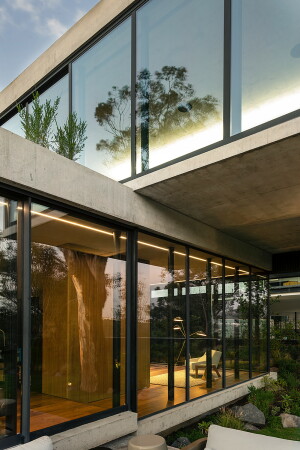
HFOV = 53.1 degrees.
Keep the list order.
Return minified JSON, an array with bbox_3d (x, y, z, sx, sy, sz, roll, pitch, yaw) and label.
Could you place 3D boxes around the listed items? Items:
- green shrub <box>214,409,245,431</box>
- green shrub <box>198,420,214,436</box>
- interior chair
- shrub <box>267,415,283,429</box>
[{"bbox_3d":[1.365,3.348,5.150,0.480,0.380,0.440,0,-8,0],"label":"green shrub"},{"bbox_3d":[0.942,3.397,5.000,0.260,0.260,0.260,0,-8,0],"label":"green shrub"},{"bbox_3d":[1.404,3.614,7.800,0.760,0.700,0.700,2,-8,-14],"label":"interior chair"},{"bbox_3d":[2.200,3.471,5.300,0.270,0.240,0.250,0,-8,0],"label":"shrub"}]

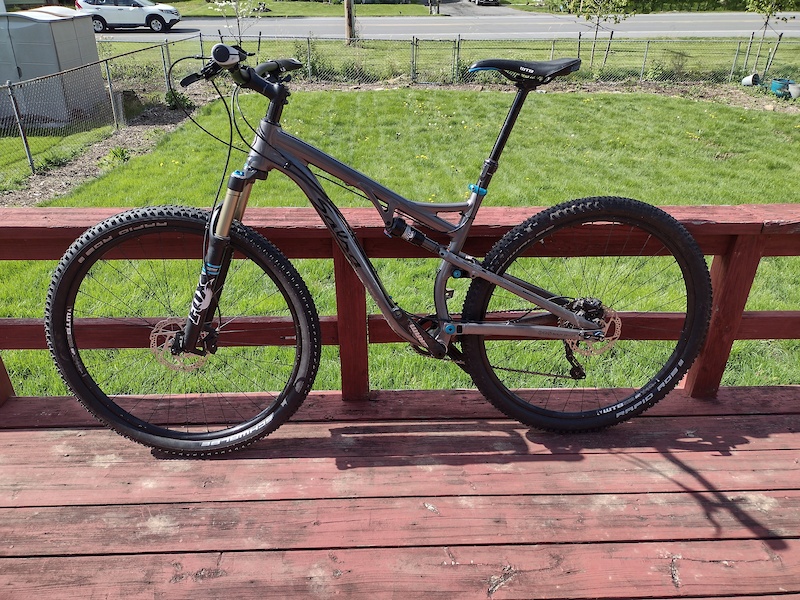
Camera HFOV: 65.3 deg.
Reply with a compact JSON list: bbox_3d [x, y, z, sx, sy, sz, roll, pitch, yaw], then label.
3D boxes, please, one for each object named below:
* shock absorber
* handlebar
[{"bbox_3d":[0.039,-0.166,1.657,0.170,0.050,0.050,27,16,-15],"label":"shock absorber"},{"bbox_3d":[-0.345,-0.535,1.490,0.170,0.125,0.720,3,19,3],"label":"handlebar"}]

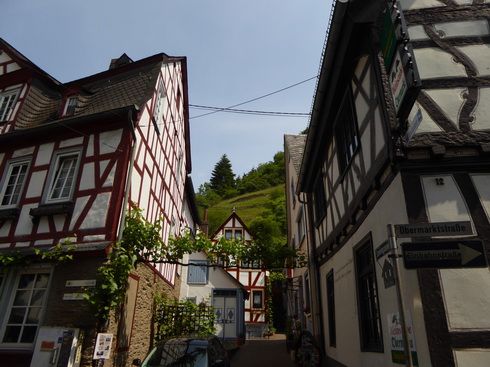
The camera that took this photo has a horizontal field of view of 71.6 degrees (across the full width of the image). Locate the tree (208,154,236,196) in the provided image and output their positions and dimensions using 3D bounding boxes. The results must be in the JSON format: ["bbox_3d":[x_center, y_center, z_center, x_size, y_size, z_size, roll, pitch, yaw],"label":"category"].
[{"bbox_3d":[-7.050,-2.086,106.450,7.900,15.095,7.900,1,-23,0],"label":"tree"}]

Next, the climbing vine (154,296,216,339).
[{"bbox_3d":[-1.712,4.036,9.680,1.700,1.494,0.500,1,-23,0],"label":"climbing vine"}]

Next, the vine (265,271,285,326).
[{"bbox_3d":[1.900,7.372,21.884,1.250,3.399,0.800,1,-23,0],"label":"vine"}]

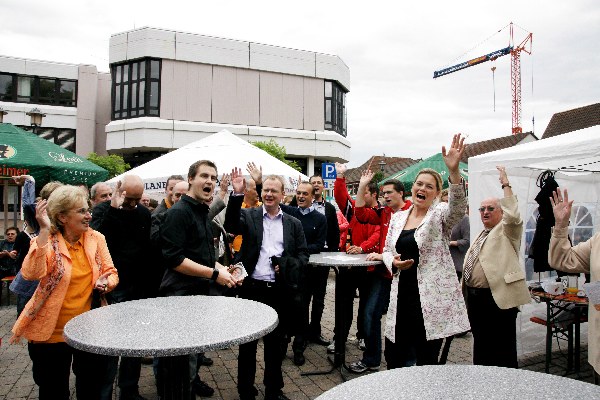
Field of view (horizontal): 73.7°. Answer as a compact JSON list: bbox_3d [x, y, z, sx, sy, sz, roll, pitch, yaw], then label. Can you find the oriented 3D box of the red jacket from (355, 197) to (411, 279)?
[{"bbox_3d":[0.800,0.354,3.789,0.580,0.800,0.420,-2,-3,38],"label":"red jacket"}]

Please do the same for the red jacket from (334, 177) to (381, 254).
[{"bbox_3d":[0.646,0.236,4.344,0.600,0.960,0.420,-1,-3,33],"label":"red jacket"}]

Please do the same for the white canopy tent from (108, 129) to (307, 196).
[{"bbox_3d":[-1.371,0.208,7.548,3.000,3.120,3.000,0,-2,15],"label":"white canopy tent"}]

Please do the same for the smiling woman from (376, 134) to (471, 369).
[{"bbox_3d":[0.814,0.577,2.658,0.620,2.000,0.460,-1,-3,36],"label":"smiling woman"}]

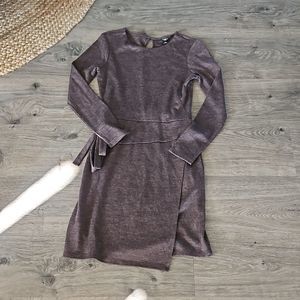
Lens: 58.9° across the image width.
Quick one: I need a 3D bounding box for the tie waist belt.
[{"bbox_3d":[-0.060,-0.017,0.960,0.427,0.035,0.199,0,75,0],"label":"tie waist belt"}]

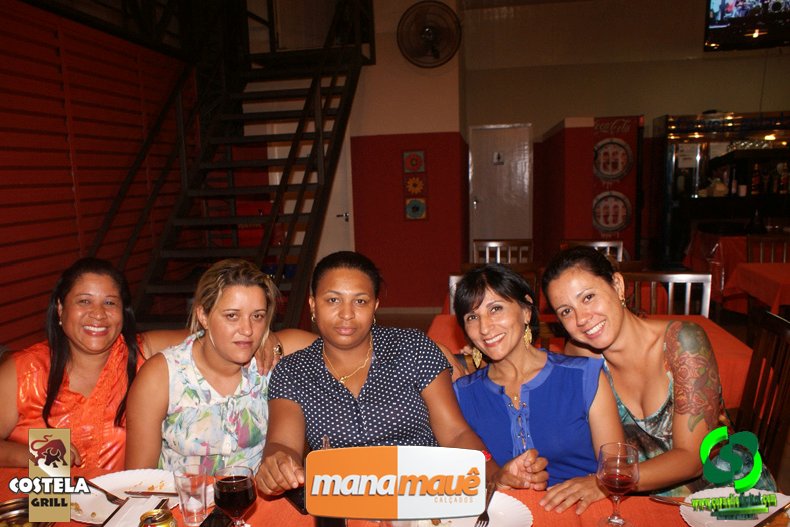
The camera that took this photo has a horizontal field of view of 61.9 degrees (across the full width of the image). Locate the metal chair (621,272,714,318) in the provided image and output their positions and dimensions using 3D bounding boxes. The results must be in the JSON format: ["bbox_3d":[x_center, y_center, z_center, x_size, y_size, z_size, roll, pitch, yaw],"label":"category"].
[{"bbox_3d":[1.326,0.555,3.075,0.440,0.950,0.490,0,8,6],"label":"metal chair"}]

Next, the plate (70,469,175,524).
[{"bbox_3d":[-0.555,0.482,1.365,0.240,0.025,0.240,-1,8,0],"label":"plate"}]

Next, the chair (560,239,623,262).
[{"bbox_3d":[1.388,0.349,4.490,0.440,0.950,0.490,0,8,6],"label":"chair"}]

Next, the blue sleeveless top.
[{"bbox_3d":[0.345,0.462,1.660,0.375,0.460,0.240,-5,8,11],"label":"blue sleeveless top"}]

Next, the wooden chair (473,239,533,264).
[{"bbox_3d":[0.779,0.329,4.664,0.440,0.950,0.490,0,8,6],"label":"wooden chair"}]

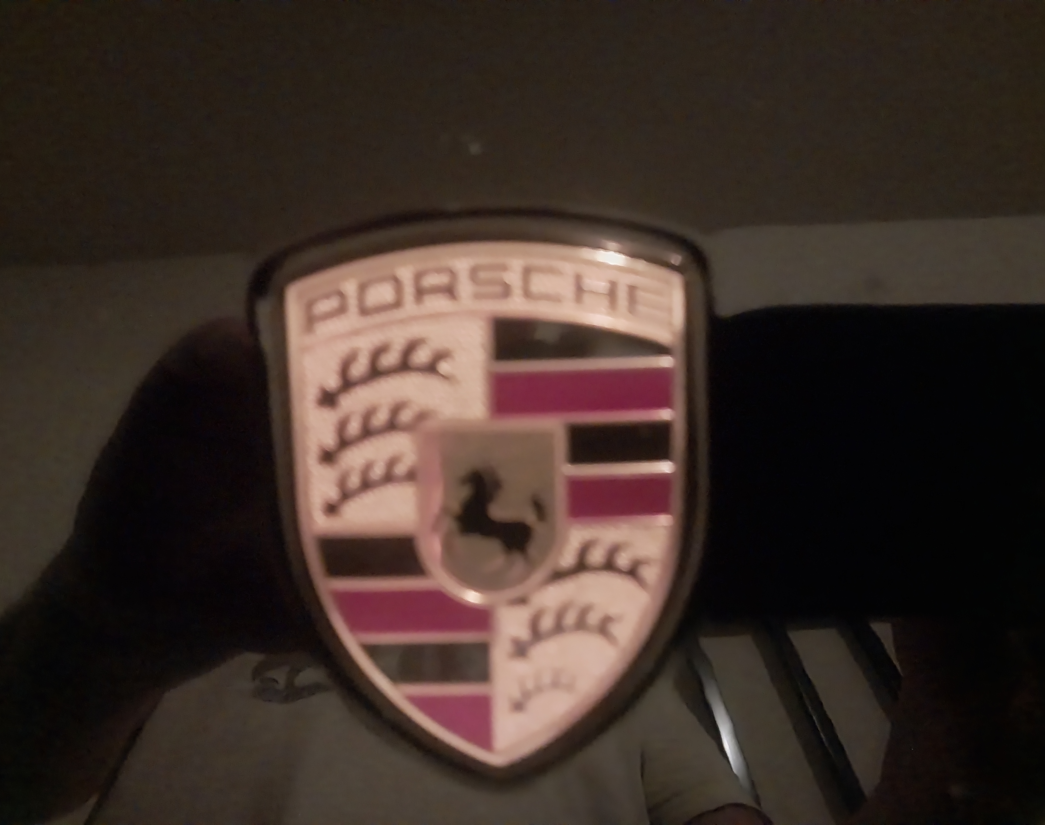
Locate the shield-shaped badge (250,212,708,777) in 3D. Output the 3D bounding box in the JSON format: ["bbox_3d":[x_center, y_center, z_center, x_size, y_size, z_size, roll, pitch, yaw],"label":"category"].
[{"bbox_3d":[-0.004,0.010,0.097,0.053,0.066,0.007,-1,5,-4],"label":"shield-shaped badge"}]

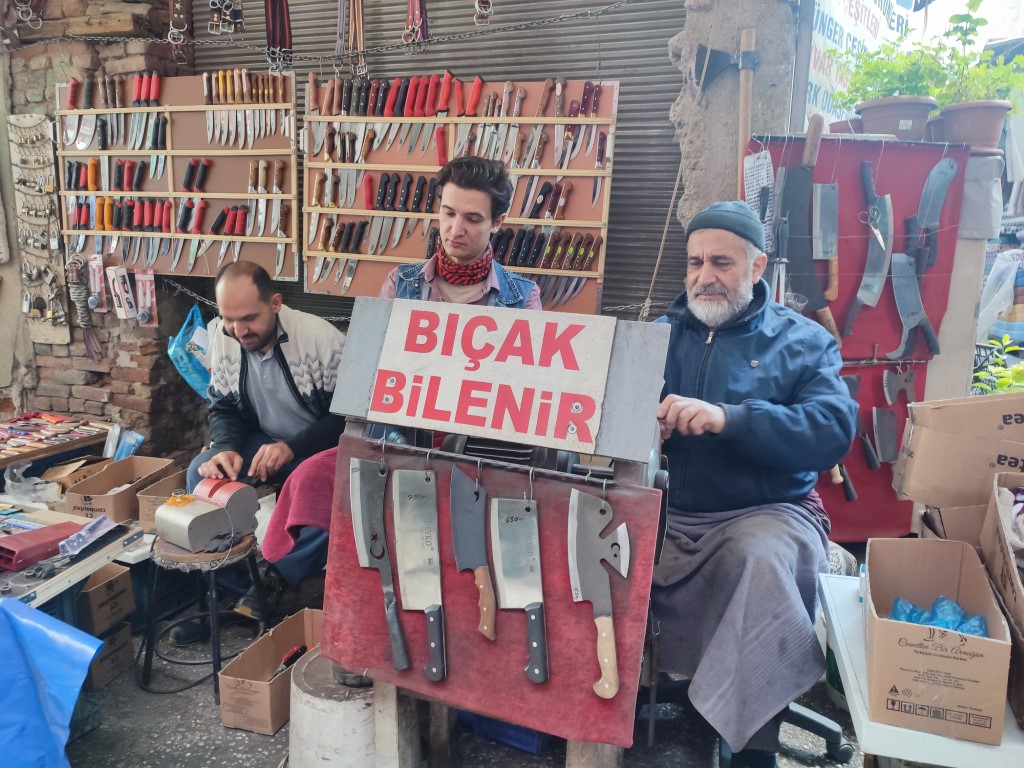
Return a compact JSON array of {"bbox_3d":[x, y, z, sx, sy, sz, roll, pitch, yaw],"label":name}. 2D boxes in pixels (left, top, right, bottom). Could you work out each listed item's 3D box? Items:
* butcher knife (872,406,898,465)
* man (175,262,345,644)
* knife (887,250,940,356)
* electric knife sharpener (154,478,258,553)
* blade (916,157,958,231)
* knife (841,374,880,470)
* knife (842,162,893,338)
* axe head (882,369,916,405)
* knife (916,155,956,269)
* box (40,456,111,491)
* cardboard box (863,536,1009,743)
[{"bbox_3d":[1.175,0.206,2.313,0.075,0.297,0.025,-14,15,-9],"label":"butcher knife"},{"bbox_3d":[-0.772,0.181,2.275,0.540,1.091,0.700,6,14,22],"label":"man"},{"bbox_3d":[1.183,-0.222,2.217,0.130,0.363,0.030,-27,17,-5],"label":"knife"},{"bbox_3d":[-0.864,0.366,2.103,0.200,0.150,0.210,8,11,35],"label":"electric knife sharpener"},{"bbox_3d":[1.235,-0.552,2.153,0.093,0.206,0.015,7,11,-13],"label":"blade"},{"bbox_3d":[1.077,0.116,2.271,0.073,0.340,0.025,-24,16,-6],"label":"knife"},{"bbox_3d":[0.992,-0.373,2.064,0.110,0.490,0.030,2,9,7],"label":"knife"},{"bbox_3d":[1.164,0.011,2.217,0.095,0.111,0.015,2,8,13],"label":"axe head"},{"bbox_3d":[1.239,-0.501,2.165,0.110,0.305,0.025,-2,13,-12],"label":"knife"},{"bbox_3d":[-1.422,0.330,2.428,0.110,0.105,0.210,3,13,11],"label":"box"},{"bbox_3d":[0.659,0.387,1.189,0.155,0.145,0.400,4,7,23],"label":"cardboard box"}]

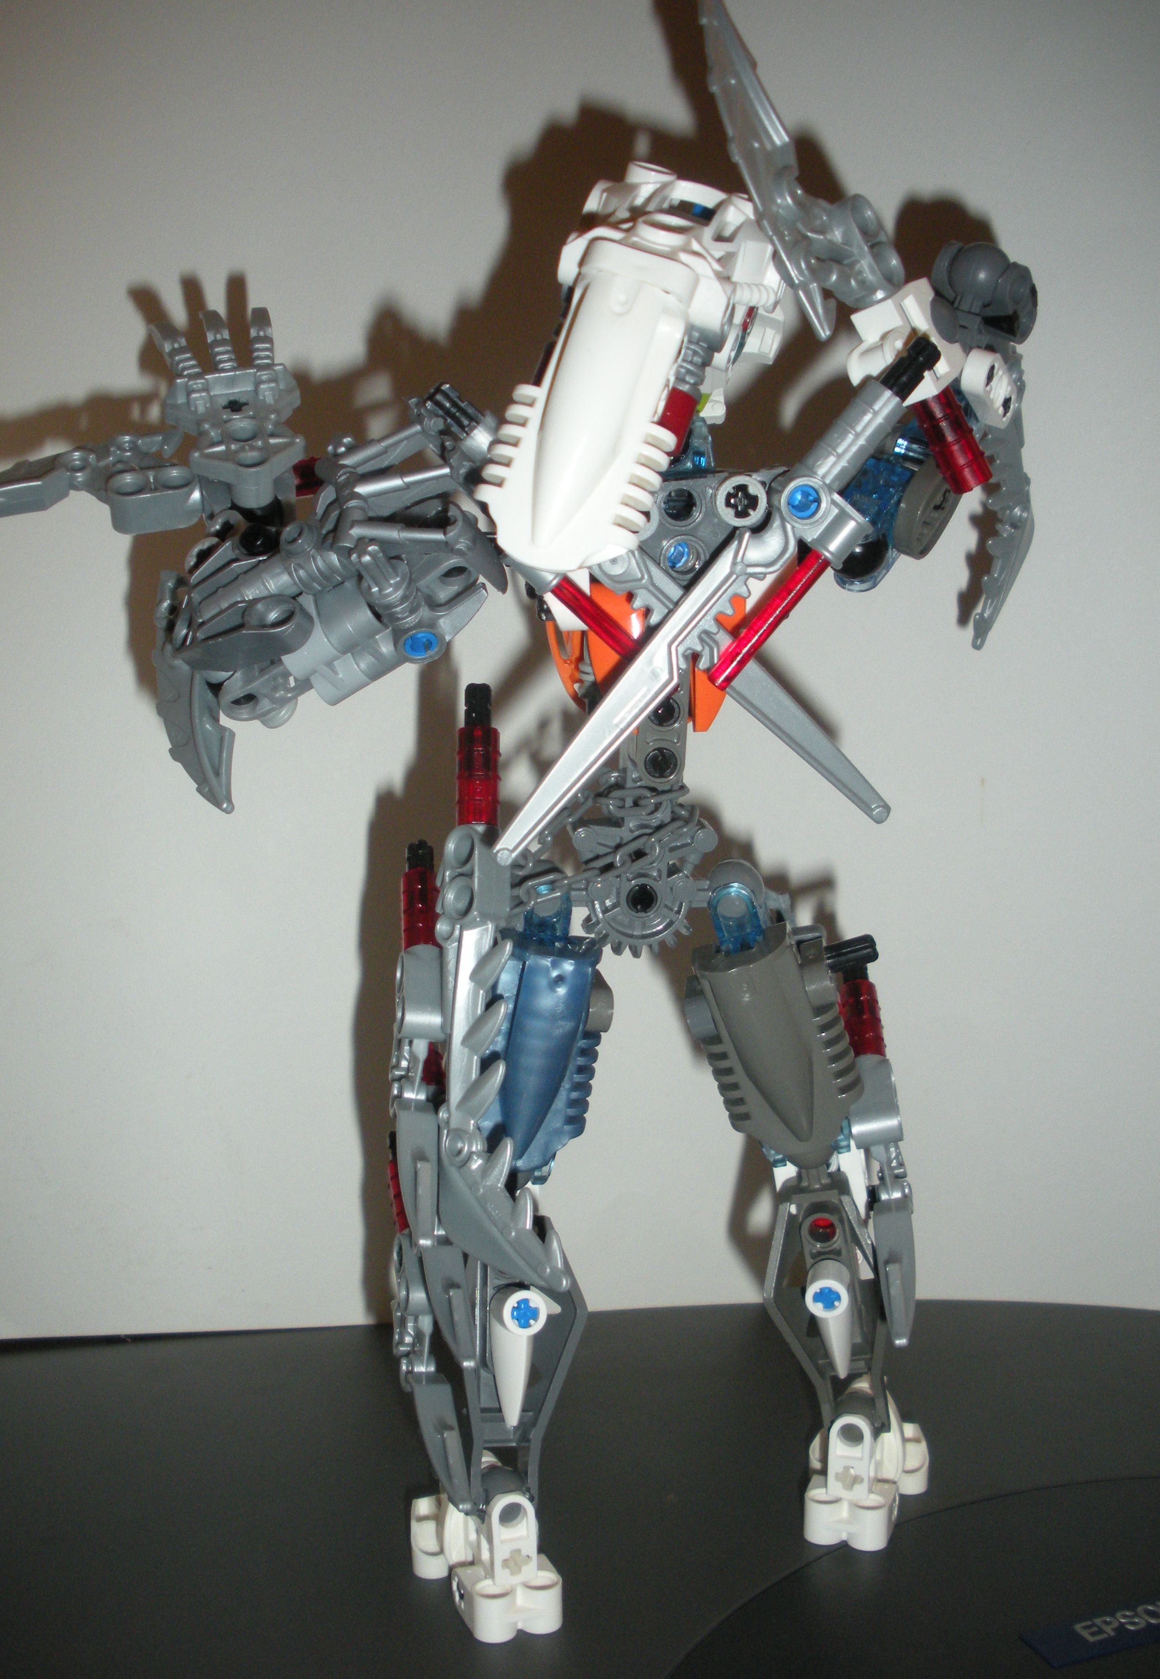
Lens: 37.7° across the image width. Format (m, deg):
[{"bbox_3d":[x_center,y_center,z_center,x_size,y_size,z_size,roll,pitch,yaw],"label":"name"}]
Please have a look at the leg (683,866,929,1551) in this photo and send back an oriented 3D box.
[{"bbox_3d":[0.040,0.065,0.300,0.037,0.123,0.048,-3,9,9],"label":"leg"}]

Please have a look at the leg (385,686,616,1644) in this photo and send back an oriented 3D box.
[{"bbox_3d":[-0.013,0.054,0.280,0.035,0.152,0.043,-1,7,-7],"label":"leg"}]

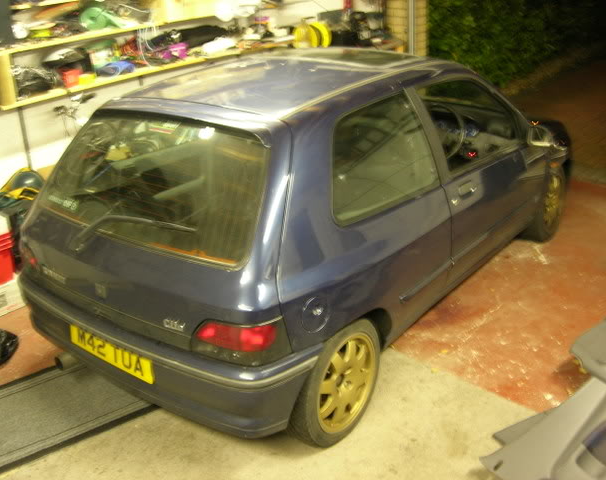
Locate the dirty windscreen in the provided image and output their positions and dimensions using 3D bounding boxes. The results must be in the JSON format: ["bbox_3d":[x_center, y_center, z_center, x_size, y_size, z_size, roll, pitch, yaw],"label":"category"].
[{"bbox_3d":[-0.619,-0.254,2.807,1.180,0.470,0.080,16,-8,33],"label":"dirty windscreen"}]

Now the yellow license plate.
[{"bbox_3d":[-0.784,0.451,2.853,0.520,0.111,0.020,16,25,33],"label":"yellow license plate"}]

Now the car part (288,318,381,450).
[{"bbox_3d":[0.108,0.560,2.919,0.195,0.580,0.580,16,29,33],"label":"car part"}]

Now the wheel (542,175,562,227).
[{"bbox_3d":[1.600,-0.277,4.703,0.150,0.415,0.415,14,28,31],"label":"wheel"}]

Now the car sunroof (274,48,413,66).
[{"bbox_3d":[0.196,-0.979,3.702,0.780,0.040,0.420,16,29,33],"label":"car sunroof"}]

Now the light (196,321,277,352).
[{"bbox_3d":[-0.231,0.328,2.481,0.285,0.120,0.120,16,29,33],"label":"light"}]

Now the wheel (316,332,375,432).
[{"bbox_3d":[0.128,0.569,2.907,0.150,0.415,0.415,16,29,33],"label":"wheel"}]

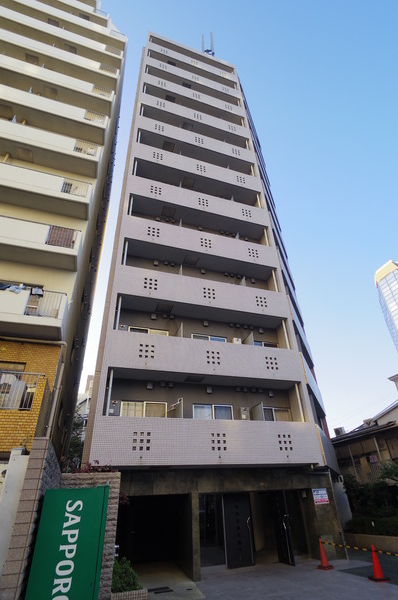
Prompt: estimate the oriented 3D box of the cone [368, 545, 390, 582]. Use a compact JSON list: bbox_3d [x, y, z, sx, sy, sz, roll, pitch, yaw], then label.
[{"bbox_3d":[4.748,7.023,7.921,0.380,0.700,0.380,21,-39,-33],"label":"cone"}]

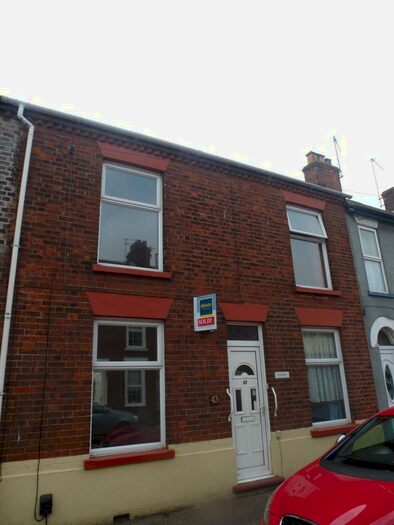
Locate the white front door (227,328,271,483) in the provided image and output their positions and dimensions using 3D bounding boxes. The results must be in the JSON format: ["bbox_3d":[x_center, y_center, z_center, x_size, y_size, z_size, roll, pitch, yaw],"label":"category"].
[{"bbox_3d":[0.807,2.205,5.861,0.798,2.266,0.080,7,-19,-27],"label":"white front door"}]

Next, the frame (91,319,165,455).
[{"bbox_3d":[-0.937,1.689,5.065,1.057,1.737,0.080,7,-19,-27],"label":"frame"}]

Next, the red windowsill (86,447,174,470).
[{"bbox_3d":[-0.858,2.541,4.720,1.199,0.109,0.150,7,-19,-27],"label":"red windowsill"}]

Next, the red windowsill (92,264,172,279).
[{"bbox_3d":[-0.957,0.163,5.452,1.209,0.102,0.150,7,-19,-27],"label":"red windowsill"}]

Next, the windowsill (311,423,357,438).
[{"bbox_3d":[2.404,2.949,6.370,1.204,0.109,0.150,7,-19,-27],"label":"windowsill"}]

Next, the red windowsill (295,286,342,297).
[{"bbox_3d":[2.364,0.583,7.130,1.209,0.102,0.150,7,-19,-27],"label":"red windowsill"}]

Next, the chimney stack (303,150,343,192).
[{"bbox_3d":[5.059,-3.431,14.710,1.250,1.800,0.750,7,-19,-27],"label":"chimney stack"}]

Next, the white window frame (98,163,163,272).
[{"bbox_3d":[-1.034,-0.714,5.807,1.039,1.732,0.080,7,-19,-27],"label":"white window frame"}]

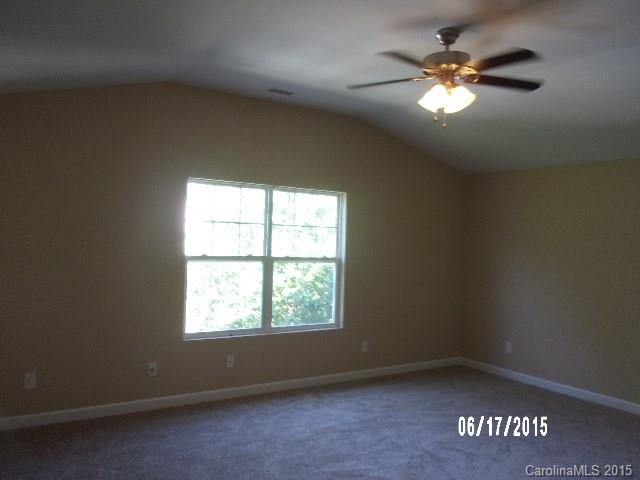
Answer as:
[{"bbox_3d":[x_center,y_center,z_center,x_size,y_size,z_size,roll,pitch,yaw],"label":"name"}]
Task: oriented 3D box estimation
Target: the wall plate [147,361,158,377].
[{"bbox_3d":[-1.409,1.093,4.366,0.075,0.119,0.014,2,0,-33],"label":"wall plate"}]

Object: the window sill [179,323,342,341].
[{"bbox_3d":[-0.492,0.873,4.992,1.710,0.050,0.100,2,0,-33],"label":"window sill"}]

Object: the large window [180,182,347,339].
[{"bbox_3d":[-0.470,0.193,4.996,1.700,1.420,0.100,2,0,-33],"label":"large window"}]

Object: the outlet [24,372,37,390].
[{"bbox_3d":[-2.169,1.058,3.878,0.075,0.119,0.014,2,0,-33],"label":"outlet"}]

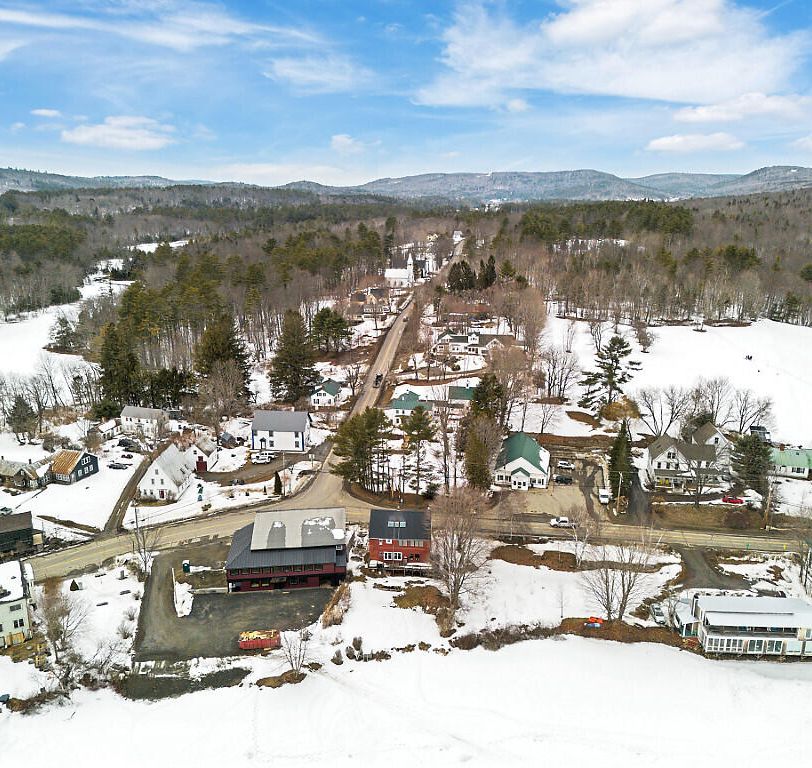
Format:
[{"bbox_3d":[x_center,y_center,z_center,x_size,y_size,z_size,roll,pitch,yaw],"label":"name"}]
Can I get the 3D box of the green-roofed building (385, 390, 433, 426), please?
[{"bbox_3d":[1.800,8.033,228.022,13.300,8.600,11.000,2,15,6],"label":"green-roofed building"}]

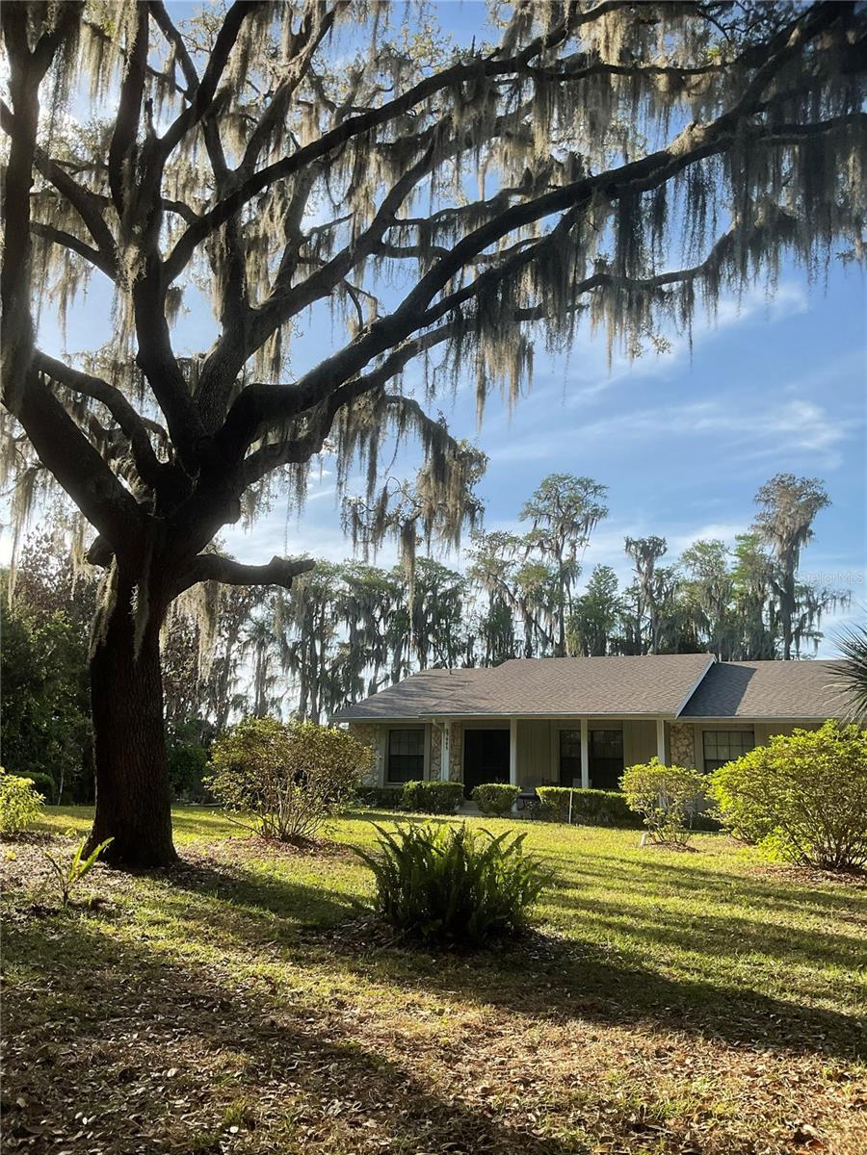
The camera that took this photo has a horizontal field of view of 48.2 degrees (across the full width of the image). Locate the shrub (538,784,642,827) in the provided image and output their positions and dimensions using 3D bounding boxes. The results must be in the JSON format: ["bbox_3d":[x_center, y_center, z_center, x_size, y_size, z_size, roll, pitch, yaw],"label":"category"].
[{"bbox_3d":[3.661,5.315,22.680,2.400,0.850,0.900,-4,-12,24],"label":"shrub"}]

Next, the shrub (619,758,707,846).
[{"bbox_3d":[4.291,4.196,18.243,1.600,1.520,1.500,1,-11,0],"label":"shrub"}]

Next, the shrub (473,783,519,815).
[{"bbox_3d":[1.554,5.497,24.174,1.050,0.790,0.950,-4,-12,24],"label":"shrub"}]

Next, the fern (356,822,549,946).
[{"bbox_3d":[0.190,2.744,8.987,1.700,0.930,1.550,1,-11,0],"label":"fern"}]

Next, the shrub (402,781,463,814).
[{"bbox_3d":[-0.004,5.602,24.780,1.420,0.850,0.950,-4,-12,24],"label":"shrub"}]

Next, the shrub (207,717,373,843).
[{"bbox_3d":[-2.597,3.645,17.802,2.950,2.150,2.700,1,-11,0],"label":"shrub"}]

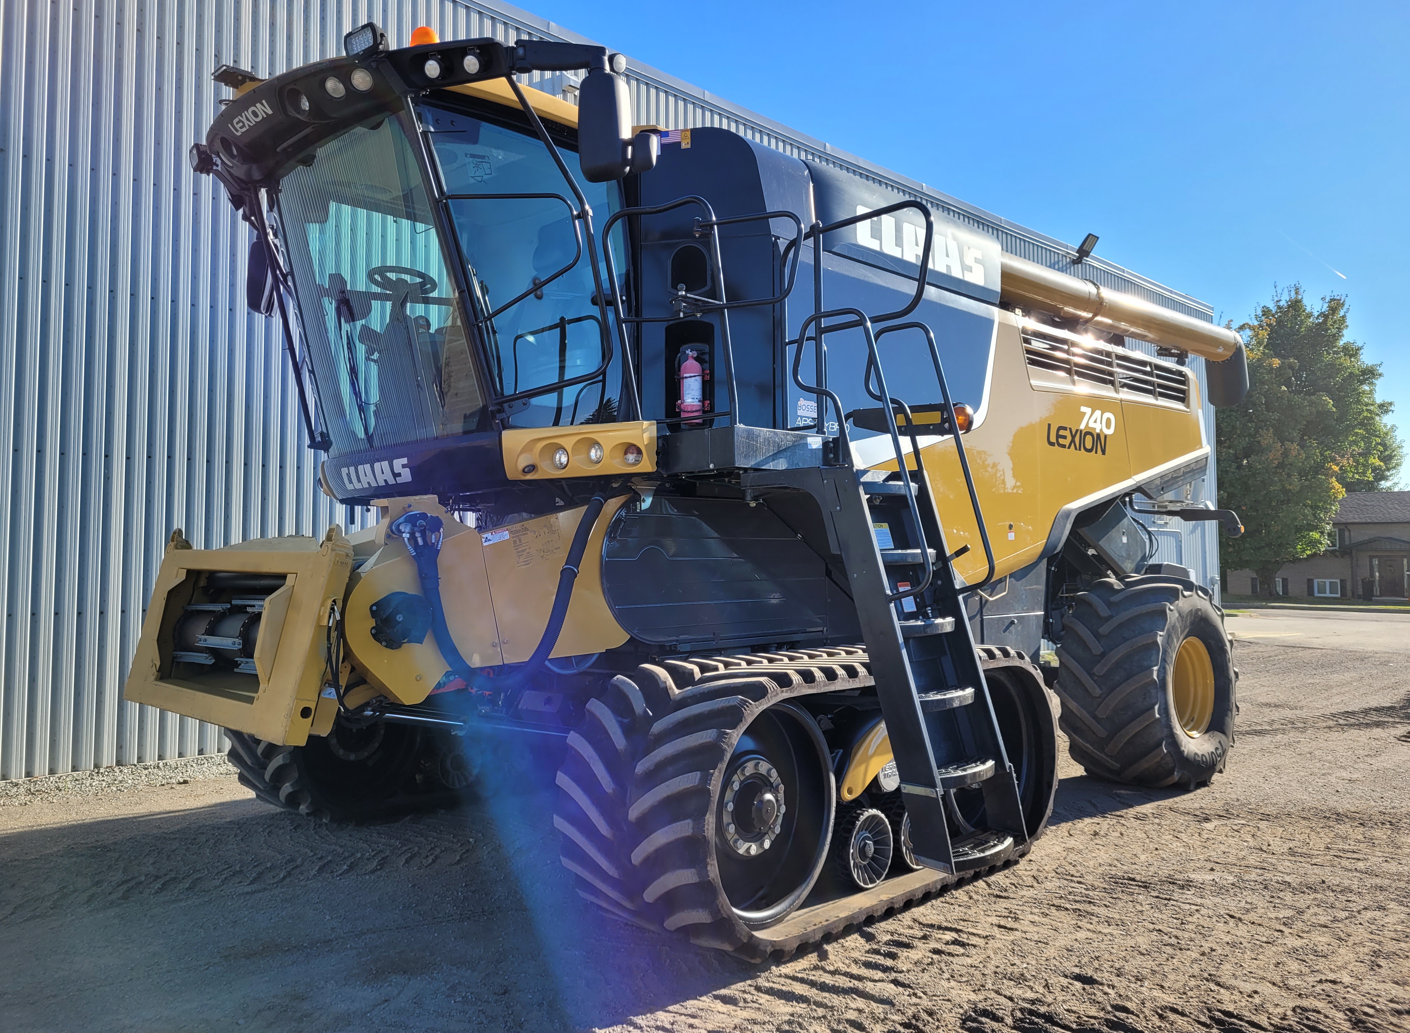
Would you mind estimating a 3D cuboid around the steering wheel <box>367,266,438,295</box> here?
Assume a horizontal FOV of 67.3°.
[{"bbox_3d":[-1.599,-1.244,5.600,0.390,0.070,0.390,-4,-17,45],"label":"steering wheel"}]

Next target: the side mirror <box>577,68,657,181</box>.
[{"bbox_3d":[-0.360,-1.609,4.350,0.310,0.420,0.140,-1,-4,12],"label":"side mirror"}]

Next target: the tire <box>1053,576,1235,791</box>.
[{"bbox_3d":[3.221,1.195,7.760,1.610,1.550,0.760,3,-5,-45],"label":"tire"}]

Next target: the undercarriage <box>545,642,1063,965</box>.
[{"bbox_3d":[0.656,1.246,5.172,2.750,1.110,0.870,3,-5,-45],"label":"undercarriage"}]

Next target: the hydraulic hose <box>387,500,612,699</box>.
[{"bbox_3d":[-0.888,0.361,4.778,1.090,0.880,0.260,3,-5,-45],"label":"hydraulic hose"}]

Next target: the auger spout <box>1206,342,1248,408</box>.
[{"bbox_3d":[4.985,-1.355,10.100,0.360,0.620,0.330,3,-5,-45],"label":"auger spout"}]

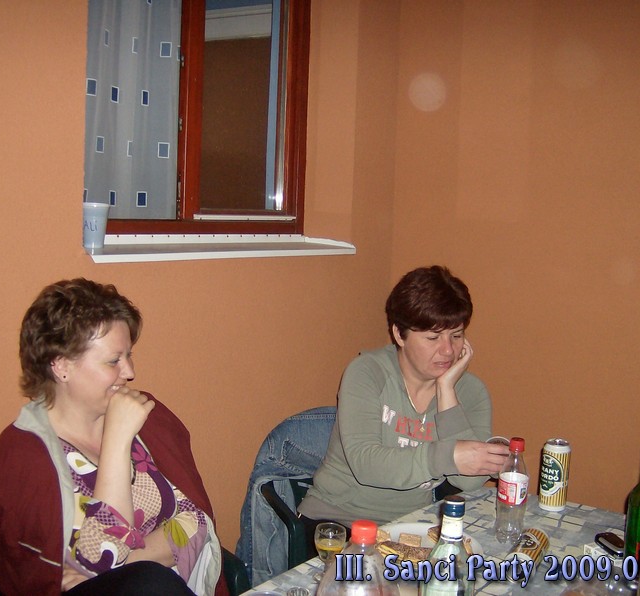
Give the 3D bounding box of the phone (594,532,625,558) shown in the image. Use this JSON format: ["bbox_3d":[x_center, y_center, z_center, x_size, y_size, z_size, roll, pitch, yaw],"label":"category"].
[{"bbox_3d":[0.636,0.532,1.793,0.050,0.017,0.100,0,7,-24],"label":"phone"}]

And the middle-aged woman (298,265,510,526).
[{"bbox_3d":[0.217,0.570,2.144,0.530,1.310,0.680,-2,8,-38],"label":"middle-aged woman"}]

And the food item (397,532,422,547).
[{"bbox_3d":[0.196,0.527,1.789,0.046,0.014,0.045,5,7,15],"label":"food item"}]

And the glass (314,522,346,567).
[{"bbox_3d":[0.020,0.499,1.618,0.062,0.102,0.062,3,6,0],"label":"glass"}]

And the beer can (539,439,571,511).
[{"bbox_3d":[0.588,0.443,2.077,0.066,0.168,0.066,3,6,0],"label":"beer can"}]

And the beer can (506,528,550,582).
[{"bbox_3d":[0.419,0.528,1.700,0.066,0.066,0.168,6,7,27],"label":"beer can"}]

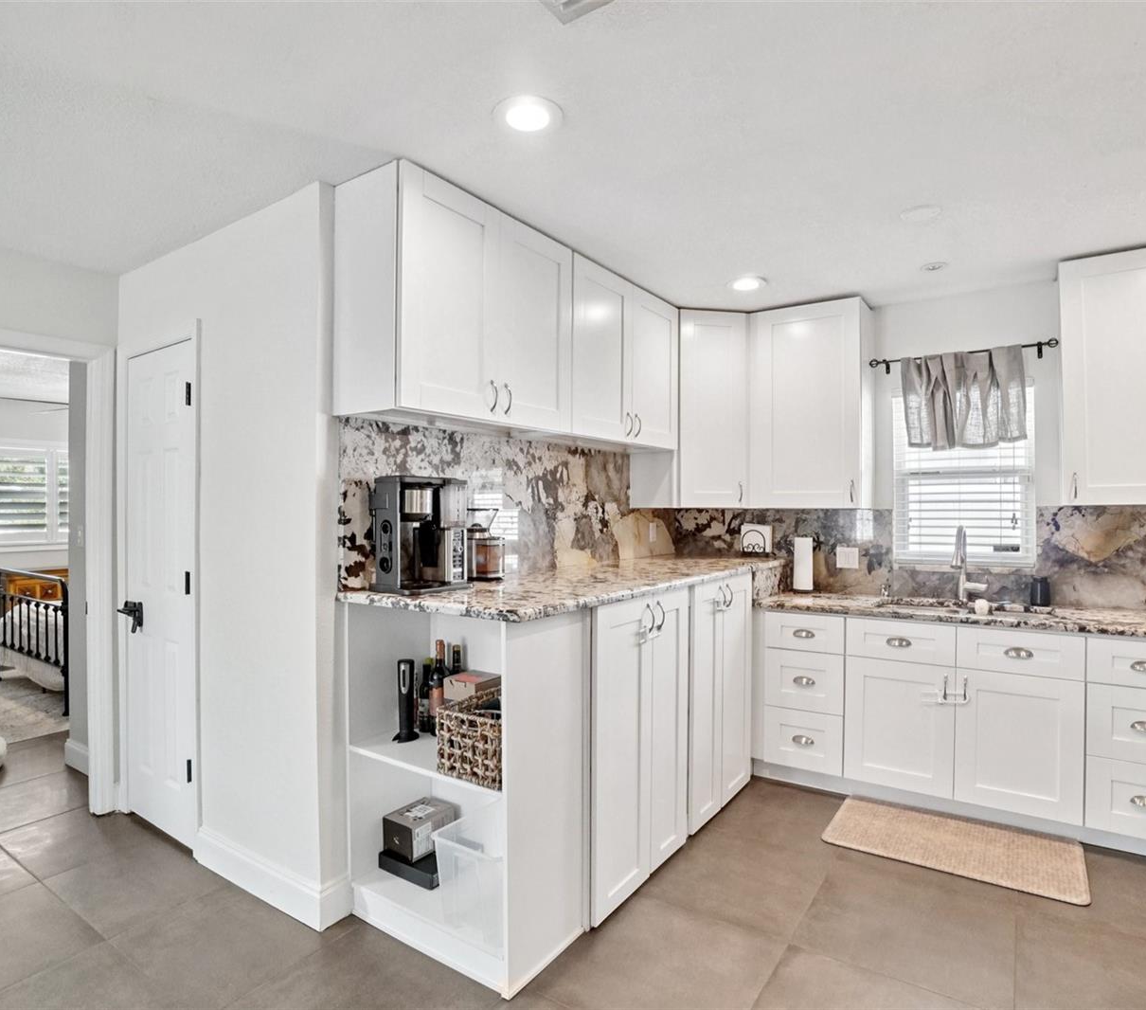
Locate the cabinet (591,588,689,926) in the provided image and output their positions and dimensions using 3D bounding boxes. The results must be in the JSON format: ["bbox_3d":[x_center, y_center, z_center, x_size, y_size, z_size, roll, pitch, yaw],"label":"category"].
[{"bbox_3d":[0.027,0.858,2.502,0.610,1.050,0.670,0,0,36],"label":"cabinet"}]

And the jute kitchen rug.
[{"bbox_3d":[1.537,1.366,2.572,0.850,0.016,0.490,-1,-1,33],"label":"jute kitchen rug"}]

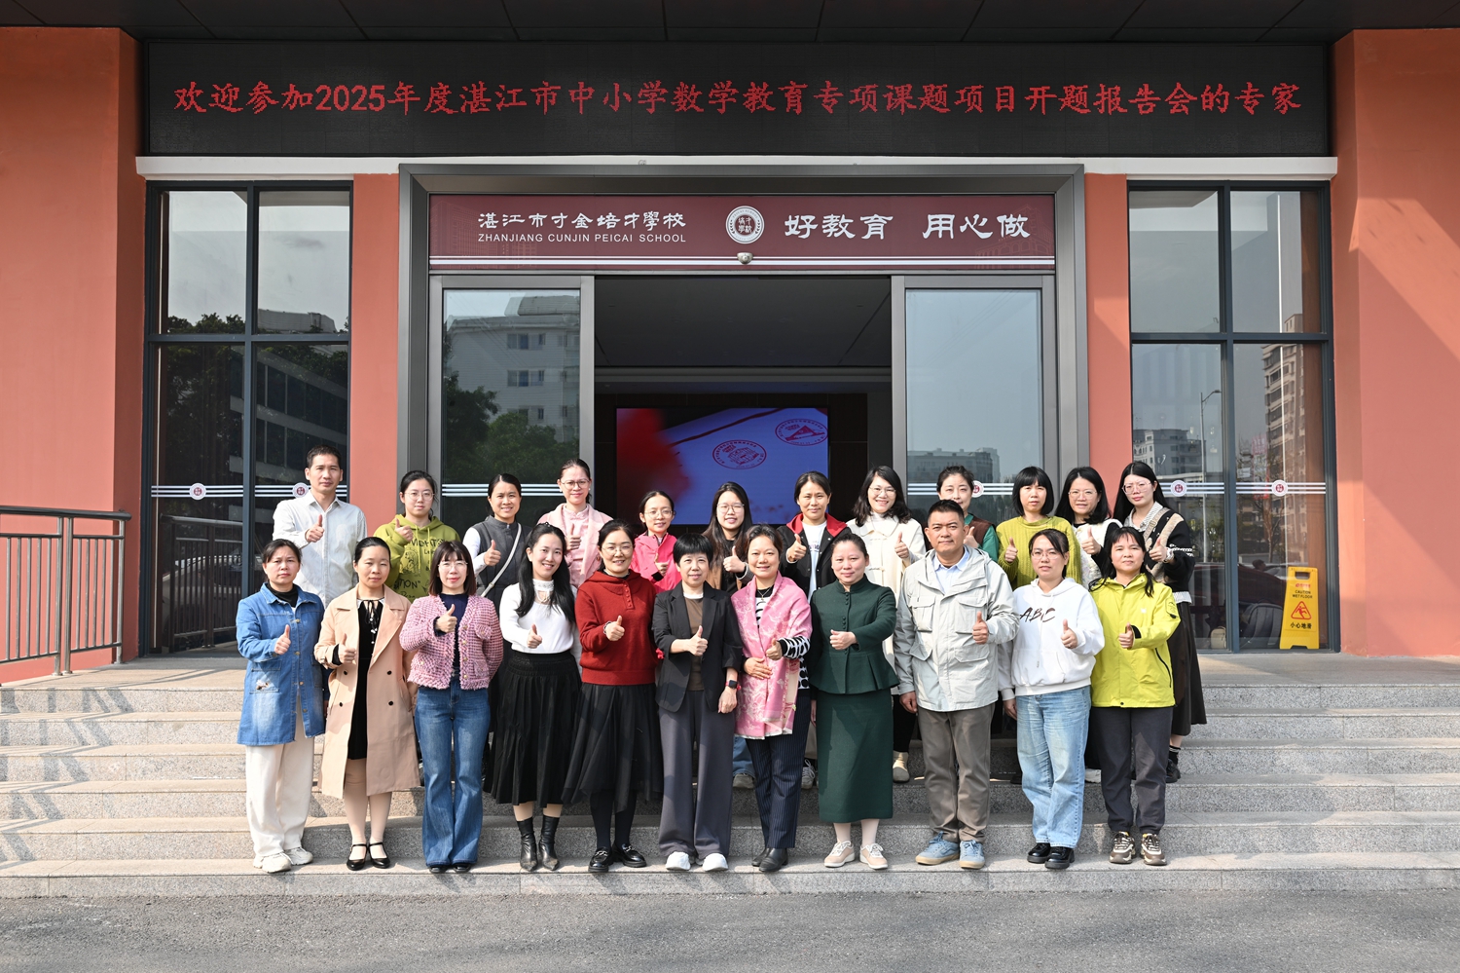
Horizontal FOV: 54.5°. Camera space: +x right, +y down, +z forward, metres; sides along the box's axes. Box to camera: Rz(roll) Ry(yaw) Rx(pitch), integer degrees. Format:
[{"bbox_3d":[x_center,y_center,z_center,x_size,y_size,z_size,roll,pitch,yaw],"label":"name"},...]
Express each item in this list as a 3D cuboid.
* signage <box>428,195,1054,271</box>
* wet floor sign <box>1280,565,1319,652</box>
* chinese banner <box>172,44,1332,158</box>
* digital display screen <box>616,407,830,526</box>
[{"bbox_3d":[0.097,-1.868,10.499,4.625,0.570,0.060,0,-3,-1],"label":"signage"},{"bbox_3d":[4.270,0.916,10.624,0.290,0.610,0.200,-1,-3,9],"label":"wet floor sign"},{"bbox_3d":[0.084,-2.844,10.504,8.712,0.859,0.120,0,-3,-1],"label":"chinese banner"},{"bbox_3d":[-0.108,-0.303,21.493,3.229,1.794,0.100,0,-3,-1],"label":"digital display screen"}]

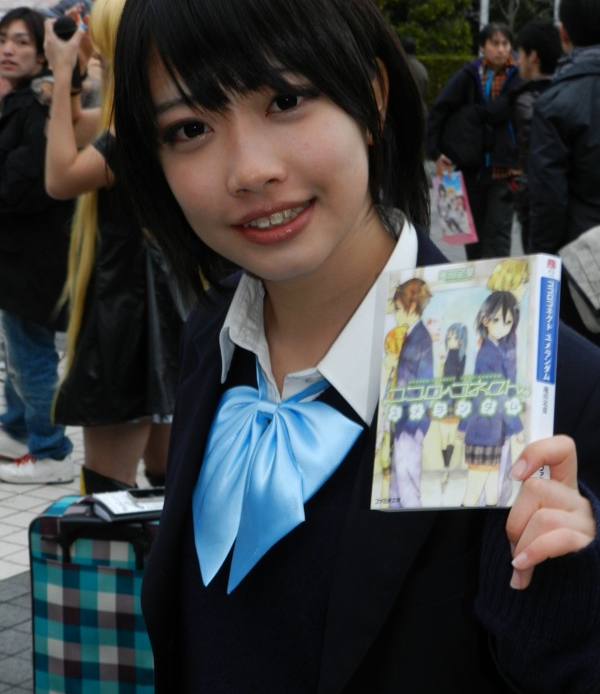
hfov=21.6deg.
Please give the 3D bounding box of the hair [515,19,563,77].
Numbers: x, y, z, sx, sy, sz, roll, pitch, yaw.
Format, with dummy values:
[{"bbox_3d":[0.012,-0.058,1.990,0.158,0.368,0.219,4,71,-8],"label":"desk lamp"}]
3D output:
[{"bbox_3d":[1.011,-1.265,6.650,0.185,0.225,0.210,-10,16,-42],"label":"hair"}]

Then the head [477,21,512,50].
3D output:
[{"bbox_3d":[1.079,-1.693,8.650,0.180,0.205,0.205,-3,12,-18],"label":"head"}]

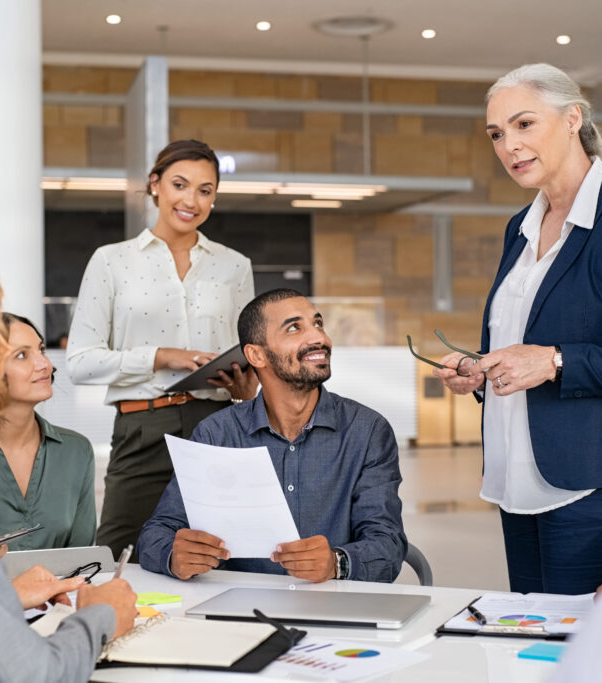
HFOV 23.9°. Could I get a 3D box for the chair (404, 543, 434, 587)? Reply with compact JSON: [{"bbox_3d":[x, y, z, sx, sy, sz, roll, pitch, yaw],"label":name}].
[{"bbox_3d":[0.006,0.792,2.948,0.580,0.820,0.580,0,0,14],"label":"chair"}]

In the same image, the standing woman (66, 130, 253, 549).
[{"bbox_3d":[-0.337,0.351,3.559,0.490,1.710,0.420,0,0,-14],"label":"standing woman"}]

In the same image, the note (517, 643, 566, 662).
[{"bbox_3d":[0.365,0.454,2.072,0.076,0.006,0.076,0,0,28],"label":"note"}]

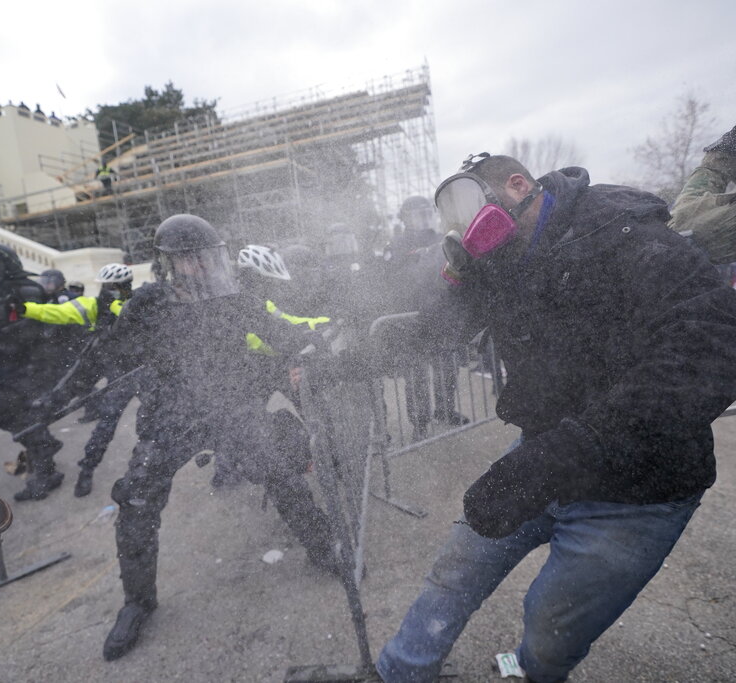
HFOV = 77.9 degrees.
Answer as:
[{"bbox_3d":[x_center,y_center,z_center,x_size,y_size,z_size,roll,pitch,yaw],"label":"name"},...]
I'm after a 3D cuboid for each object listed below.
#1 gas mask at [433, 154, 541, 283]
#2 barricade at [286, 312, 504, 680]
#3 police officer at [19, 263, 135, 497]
[{"bbox_3d":[0.300,-0.325,1.190,0.220,0.260,0.200,-24,-5,-29],"label":"gas mask"},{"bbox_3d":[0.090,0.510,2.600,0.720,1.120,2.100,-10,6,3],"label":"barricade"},{"bbox_3d":[-2.200,0.290,3.500,0.850,1.780,0.600,-10,7,-30],"label":"police officer"}]

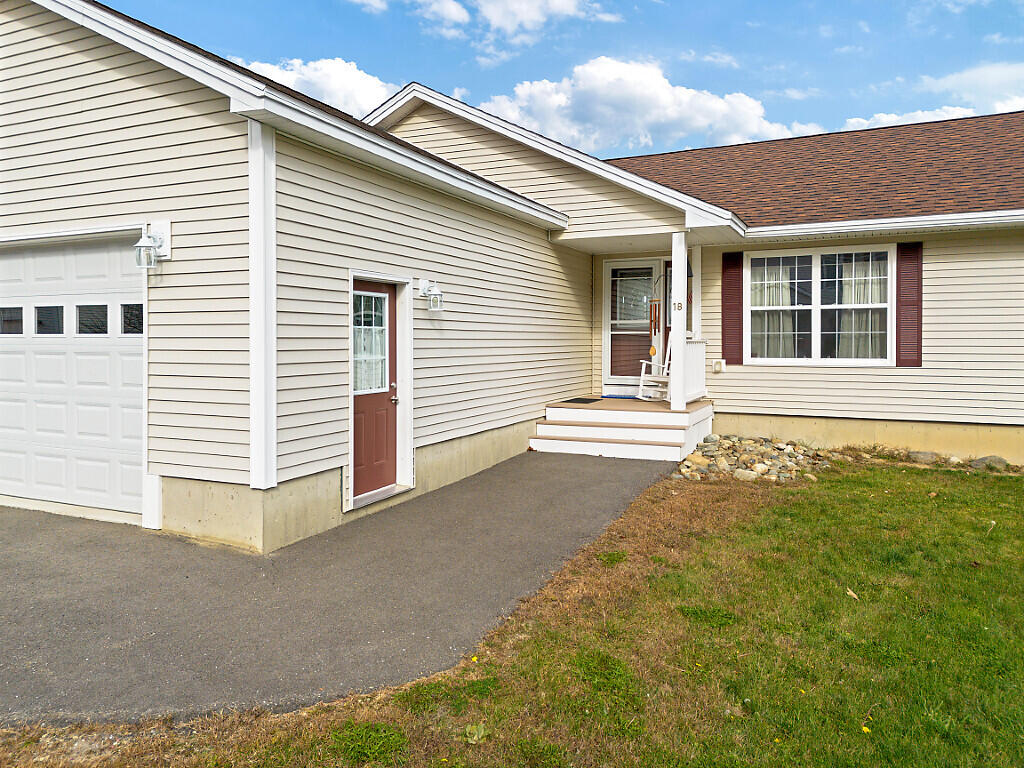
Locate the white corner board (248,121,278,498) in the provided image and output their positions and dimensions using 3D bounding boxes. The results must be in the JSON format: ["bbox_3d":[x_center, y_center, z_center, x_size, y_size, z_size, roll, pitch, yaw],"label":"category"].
[{"bbox_3d":[-1.908,-0.600,5.450,0.143,2.780,0.141,1,3,25],"label":"white corner board"}]

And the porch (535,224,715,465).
[{"bbox_3d":[1.730,-0.600,10.500,2.100,3.000,2.450,1,3,25],"label":"porch"}]

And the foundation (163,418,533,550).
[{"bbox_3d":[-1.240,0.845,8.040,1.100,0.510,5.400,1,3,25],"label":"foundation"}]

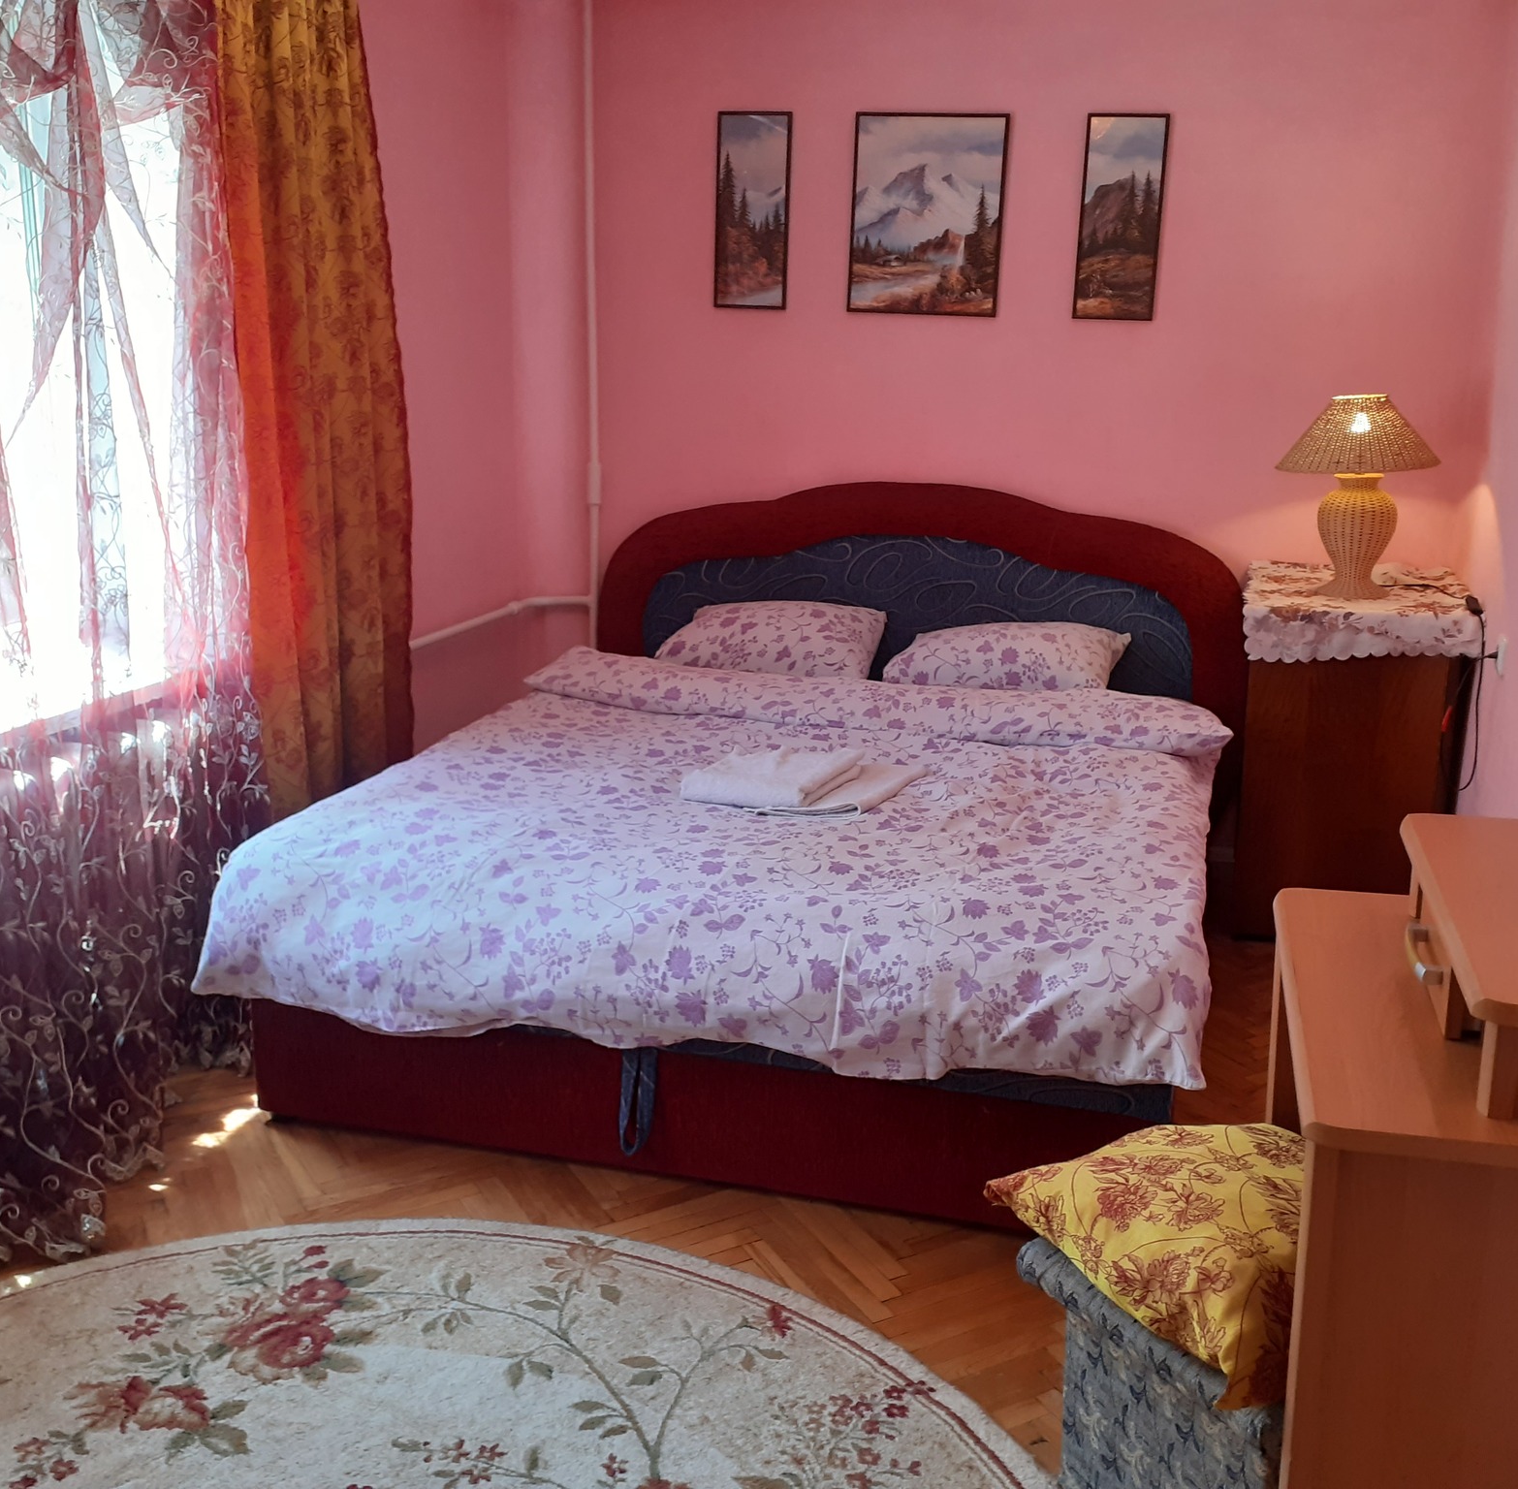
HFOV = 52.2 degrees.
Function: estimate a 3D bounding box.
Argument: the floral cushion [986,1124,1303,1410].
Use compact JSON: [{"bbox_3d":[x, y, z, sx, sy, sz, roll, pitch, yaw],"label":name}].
[{"bbox_3d":[0.540,0.539,1.772,0.390,0.130,0.390,-8,22,-31],"label":"floral cushion"}]

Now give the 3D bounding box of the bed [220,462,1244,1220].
[{"bbox_3d":[0.132,0.030,3.565,1.840,1.040,2.097,5,15,15],"label":"bed"}]

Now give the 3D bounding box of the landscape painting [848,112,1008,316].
[{"bbox_3d":[0.457,-1.437,4.213,0.412,0.515,0.020,5,15,15],"label":"landscape painting"}]

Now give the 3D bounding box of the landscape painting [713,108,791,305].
[{"bbox_3d":[-0.017,-1.490,4.333,0.209,0.521,0.020,5,15,15],"label":"landscape painting"}]

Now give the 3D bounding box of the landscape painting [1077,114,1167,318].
[{"bbox_3d":[0.955,-1.387,4.086,0.207,0.512,0.020,5,15,15],"label":"landscape painting"}]

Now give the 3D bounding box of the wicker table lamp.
[{"bbox_3d":[1.484,-0.615,3.858,0.376,0.476,0.376,5,15,15],"label":"wicker table lamp"}]

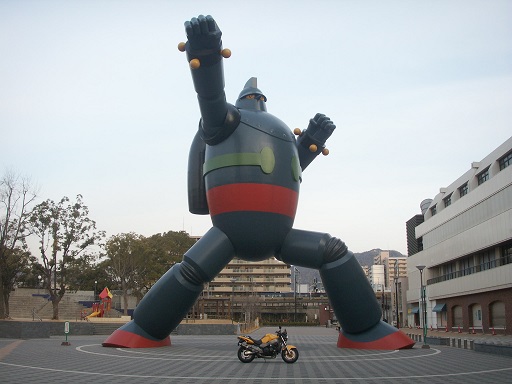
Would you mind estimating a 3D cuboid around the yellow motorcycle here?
[{"bbox_3d":[0.458,5.381,19.304,2.129,1.224,0.780,1,-13,0],"label":"yellow motorcycle"}]

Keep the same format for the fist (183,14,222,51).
[{"bbox_3d":[-2.367,-7.146,24.674,1.600,1.350,1.420,0,-27,2],"label":"fist"}]

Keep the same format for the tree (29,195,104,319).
[{"bbox_3d":[-20.054,6.939,59.508,7.900,13.279,7.400,1,-13,0],"label":"tree"}]

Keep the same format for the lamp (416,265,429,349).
[{"bbox_3d":[10.540,7.086,34.538,0.650,4.834,0.650,1,-13,0],"label":"lamp"}]

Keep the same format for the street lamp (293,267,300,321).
[{"bbox_3d":[6.990,18.248,96.105,1.300,9.926,0.500,1,-13,0],"label":"street lamp"}]

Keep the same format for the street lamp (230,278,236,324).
[{"bbox_3d":[-2.100,10.081,50.458,0.600,4.115,0.600,1,-13,0],"label":"street lamp"}]

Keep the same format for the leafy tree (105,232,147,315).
[{"bbox_3d":[-17.692,11.332,76.277,5.800,11.244,5.700,1,-13,0],"label":"leafy tree"}]

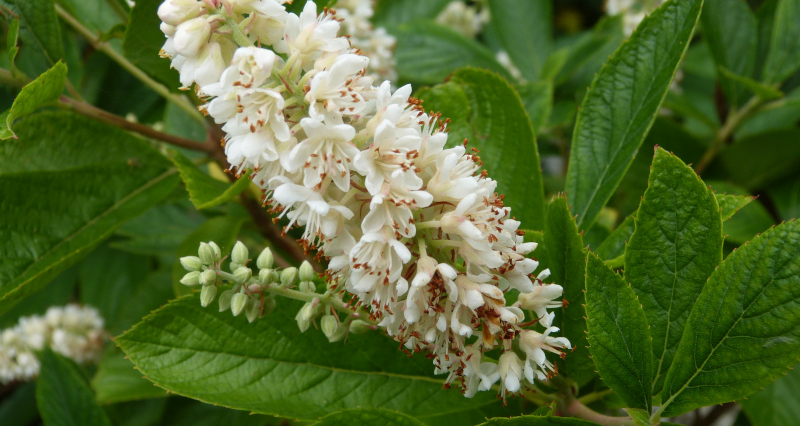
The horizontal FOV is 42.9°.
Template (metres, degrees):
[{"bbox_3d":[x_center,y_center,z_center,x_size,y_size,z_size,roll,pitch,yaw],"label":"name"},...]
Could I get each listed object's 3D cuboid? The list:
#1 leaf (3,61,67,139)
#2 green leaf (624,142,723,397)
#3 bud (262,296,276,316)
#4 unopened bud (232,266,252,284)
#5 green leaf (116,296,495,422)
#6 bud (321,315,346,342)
[{"bbox_3d":[-0.111,-0.035,0.310,0.026,0.009,0.013,-37,49,-4],"label":"leaf"},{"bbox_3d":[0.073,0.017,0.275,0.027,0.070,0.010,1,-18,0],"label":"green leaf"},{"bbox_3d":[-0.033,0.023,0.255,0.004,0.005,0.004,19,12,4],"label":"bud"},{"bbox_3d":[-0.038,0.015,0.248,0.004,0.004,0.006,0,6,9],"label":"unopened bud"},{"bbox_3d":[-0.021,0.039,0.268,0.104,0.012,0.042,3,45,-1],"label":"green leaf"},{"bbox_3d":[-0.017,0.029,0.255,0.004,0.006,0.004,-7,-17,0],"label":"bud"}]

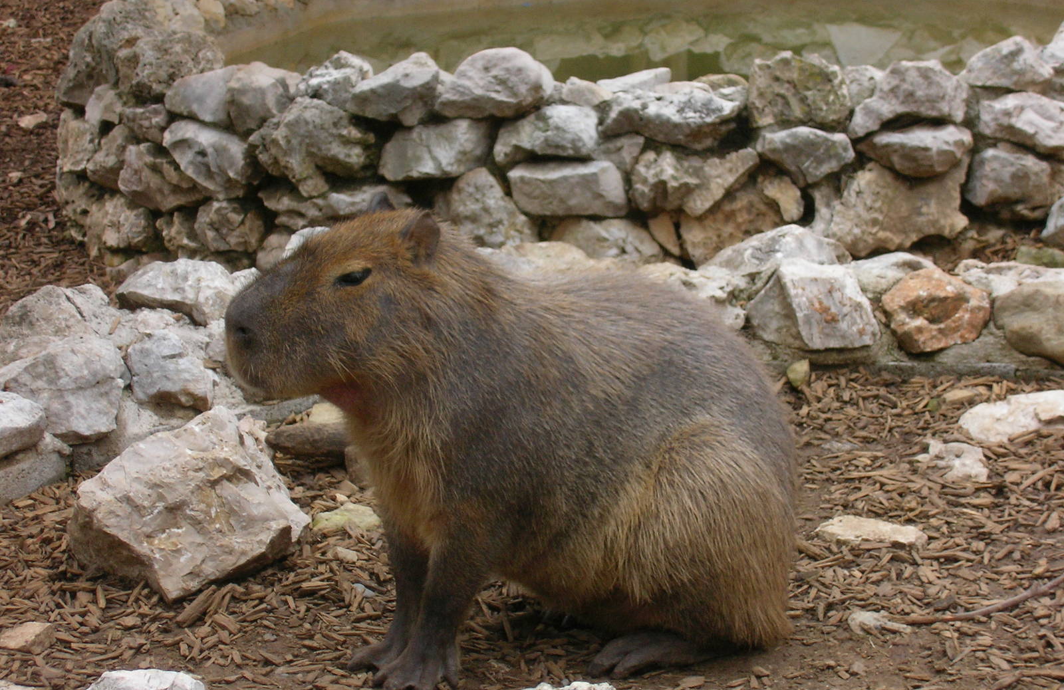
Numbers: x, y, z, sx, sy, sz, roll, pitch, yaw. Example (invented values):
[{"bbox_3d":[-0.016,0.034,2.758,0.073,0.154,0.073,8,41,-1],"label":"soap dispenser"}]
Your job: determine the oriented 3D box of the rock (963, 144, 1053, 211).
[{"bbox_3d":[0.978,-0.344,6.632,0.177,0.132,0.133,-2,15,-8],"label":"rock"}]

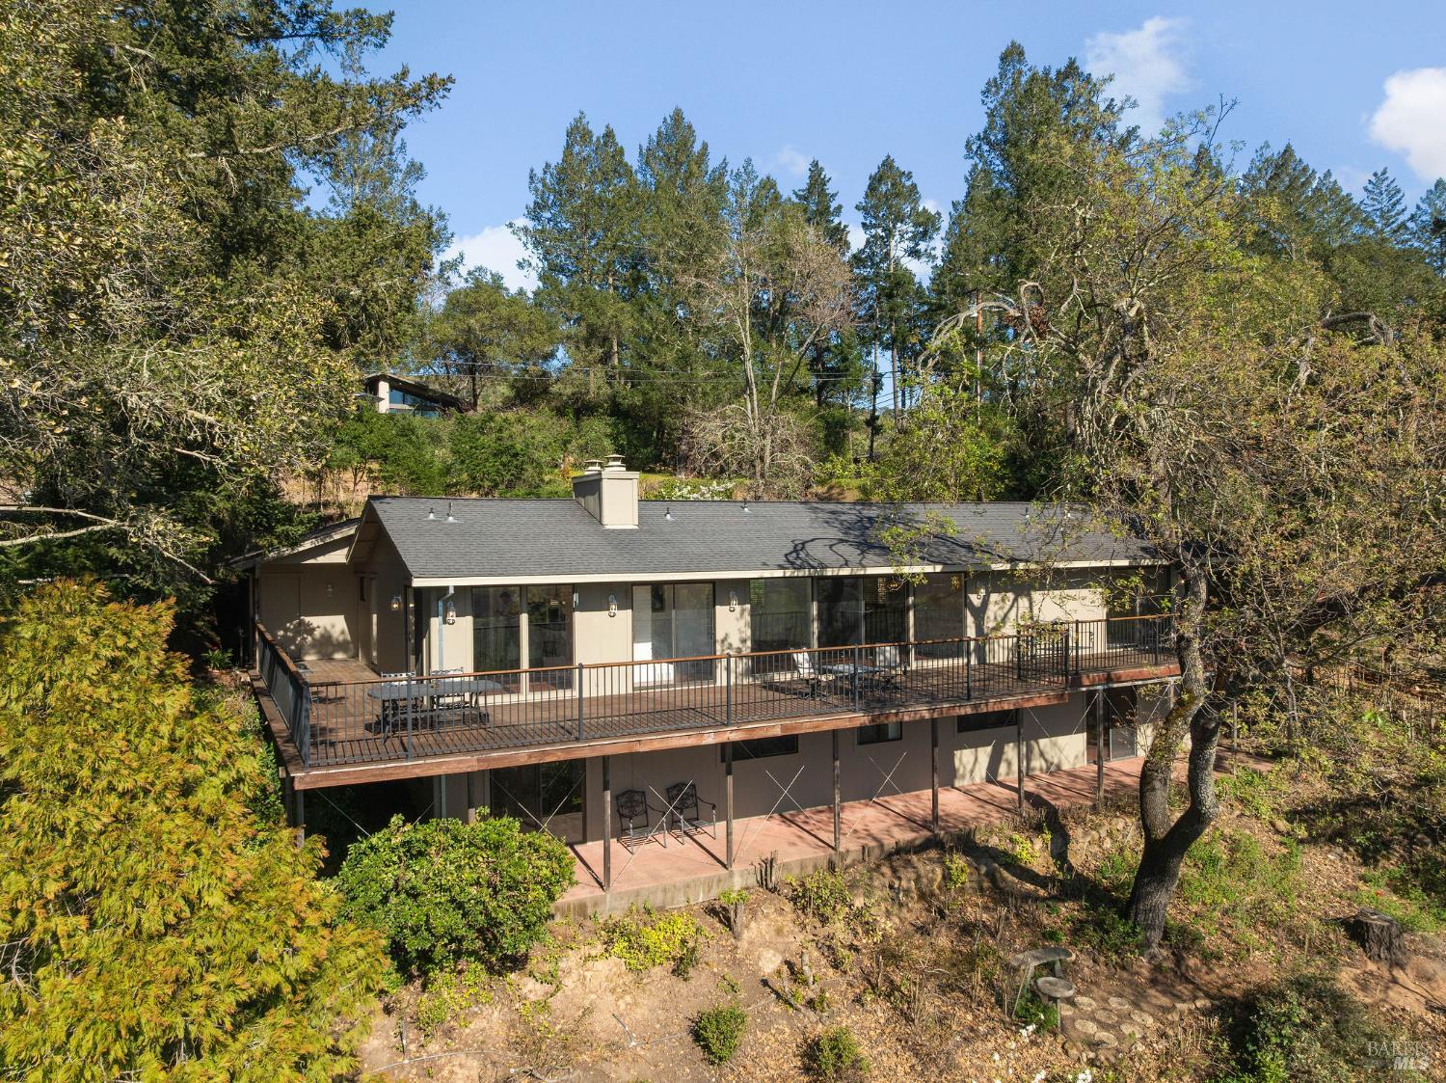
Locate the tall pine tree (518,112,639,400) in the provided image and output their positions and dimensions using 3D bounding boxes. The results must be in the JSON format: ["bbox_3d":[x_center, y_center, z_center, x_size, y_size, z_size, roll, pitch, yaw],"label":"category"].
[{"bbox_3d":[-7.332,-14.294,51.000,5.910,15.190,5.800,0,1,0],"label":"tall pine tree"}]

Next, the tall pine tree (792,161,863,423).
[{"bbox_3d":[5.632,-13.460,54.000,3.900,14.190,4.000,0,1,0],"label":"tall pine tree"}]

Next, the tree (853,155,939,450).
[{"bbox_3d":[8.654,-11.871,50.000,4.160,14.780,4.200,0,1,0],"label":"tree"}]

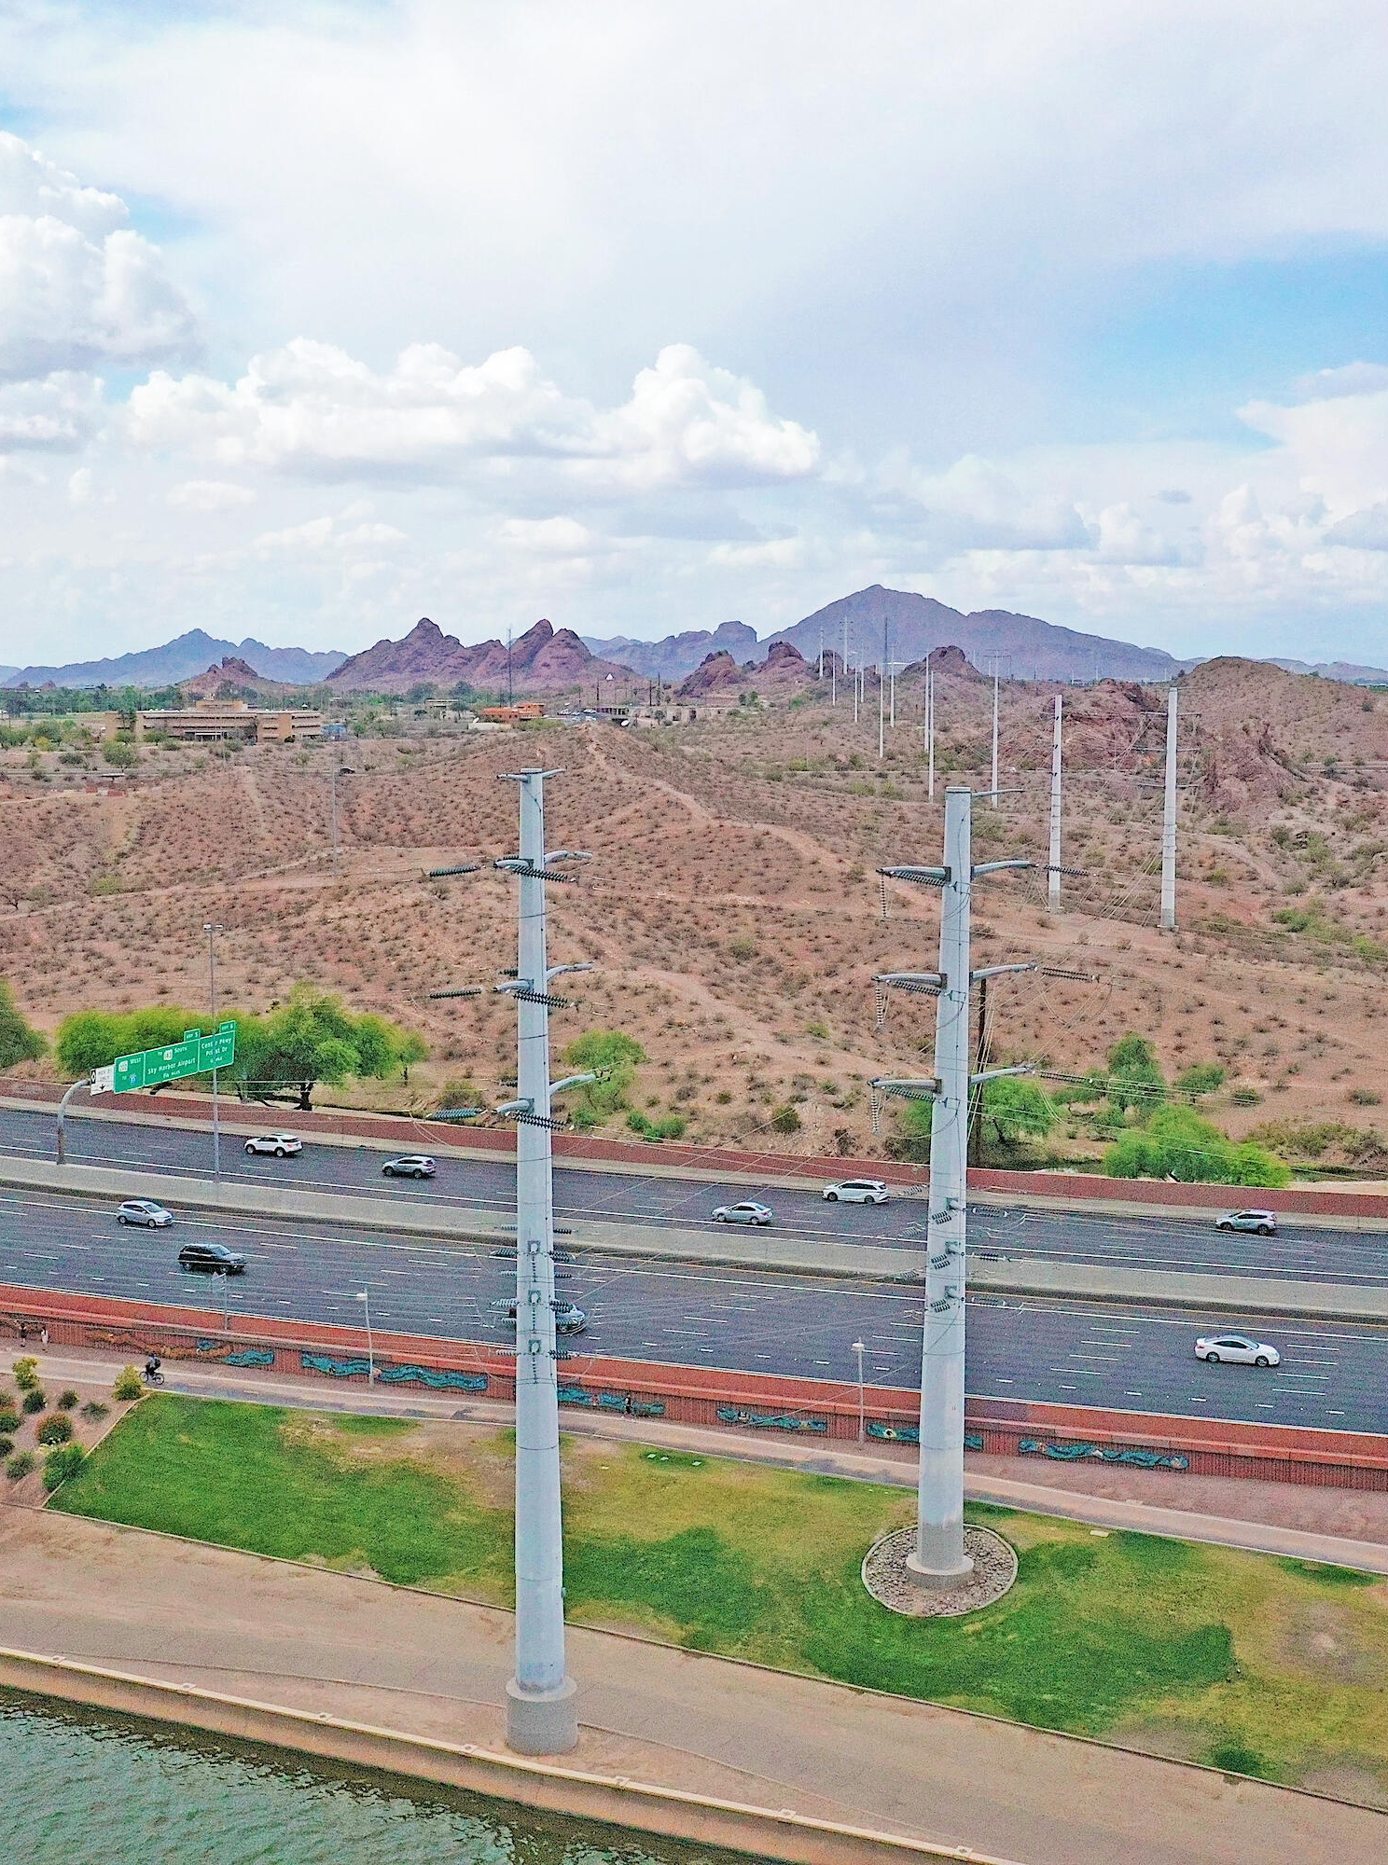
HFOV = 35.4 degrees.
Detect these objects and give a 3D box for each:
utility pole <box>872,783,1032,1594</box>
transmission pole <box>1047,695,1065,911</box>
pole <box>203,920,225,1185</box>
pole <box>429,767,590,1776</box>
[{"bbox_3d":[12.232,12.253,103.127,8.400,38.280,3.500,-3,8,-26],"label":"utility pole"},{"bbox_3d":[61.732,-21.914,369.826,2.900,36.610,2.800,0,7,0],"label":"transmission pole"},{"bbox_3d":[-37.118,9.482,168.285,1.400,20.460,0.900,0,7,0],"label":"pole"},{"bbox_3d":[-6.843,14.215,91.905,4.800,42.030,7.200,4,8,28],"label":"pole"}]

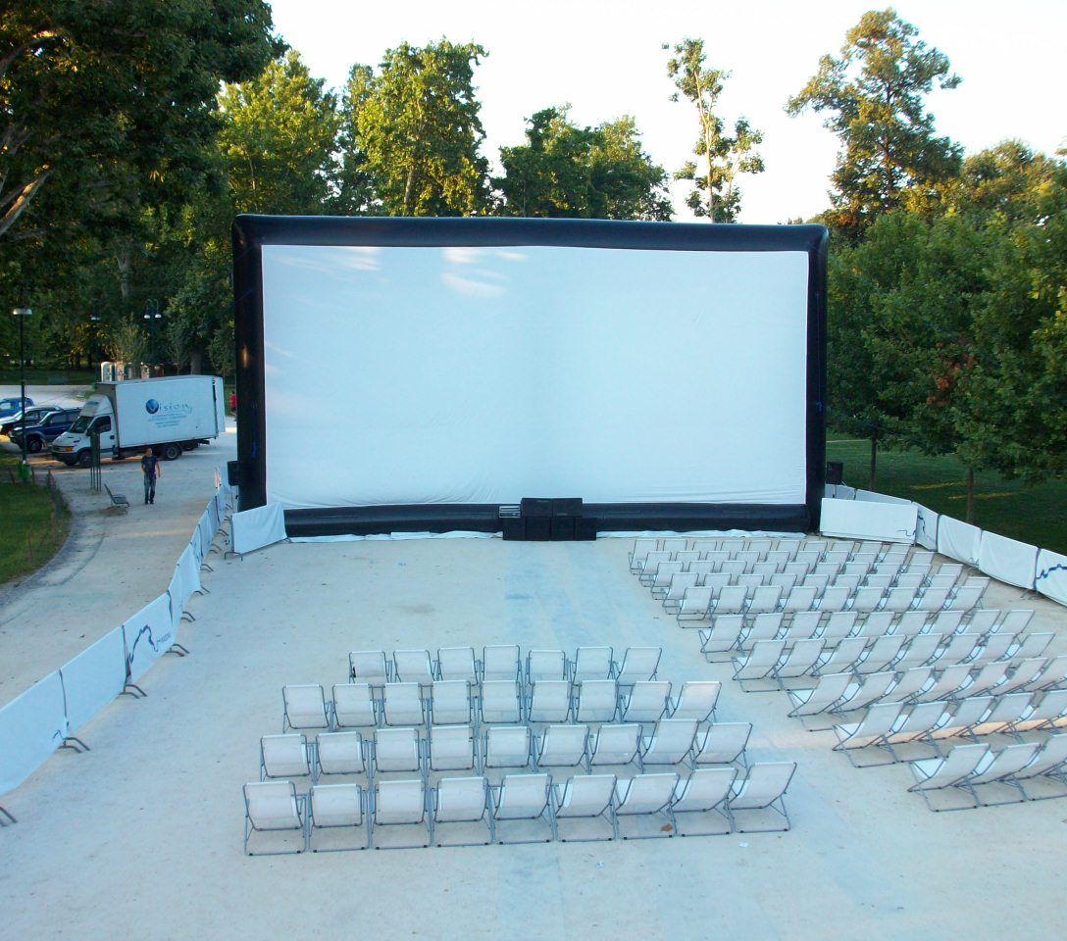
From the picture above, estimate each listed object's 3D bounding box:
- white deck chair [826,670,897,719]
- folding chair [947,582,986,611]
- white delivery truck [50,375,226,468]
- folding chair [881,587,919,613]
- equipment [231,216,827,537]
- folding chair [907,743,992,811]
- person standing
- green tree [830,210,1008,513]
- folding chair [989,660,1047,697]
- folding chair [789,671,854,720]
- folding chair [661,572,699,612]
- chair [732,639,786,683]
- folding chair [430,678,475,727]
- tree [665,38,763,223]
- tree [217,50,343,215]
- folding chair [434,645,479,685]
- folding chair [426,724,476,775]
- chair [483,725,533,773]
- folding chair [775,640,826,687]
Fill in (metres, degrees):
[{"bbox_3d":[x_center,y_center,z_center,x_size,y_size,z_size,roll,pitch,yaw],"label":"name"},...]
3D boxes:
[{"bbox_3d":[4.701,3.177,17.632,0.632,0.821,0.954,-2,7,-19],"label":"white deck chair"},{"bbox_3d":[7.983,2.486,23.015,0.640,0.845,0.949,-1,7,-6],"label":"folding chair"},{"bbox_3d":[-16.040,-1.999,49.956,6.387,3.219,2.100,-9,11,-42],"label":"white delivery truck"},{"bbox_3d":[6.415,2.394,21.827,0.600,0.802,0.874,0,6,-4],"label":"folding chair"},{"bbox_3d":[0.061,-2.492,33.442,15.950,8.500,1.200,0,6,-3],"label":"equipment"},{"bbox_3d":[4.738,3.409,14.107,0.617,0.812,0.865,-1,7,-14],"label":"folding chair"},{"bbox_3d":[-12.310,0.180,39.474,0.520,1.760,0.340,-1,7,-11],"label":"person standing"},{"bbox_3d":[9.925,-2.280,31.448,4.500,8.379,4.500,0,7,0],"label":"green tree"},{"bbox_3d":[6.696,2.904,17.094,0.600,0.802,0.874,-2,7,-19],"label":"folding chair"},{"bbox_3d":[3.897,3.070,16.798,0.615,0.819,0.849,-2,6,-17],"label":"folding chair"},{"bbox_3d":[2.900,2.350,24.192,0.640,0.868,0.949,-1,7,-5],"label":"folding chair"},{"bbox_3d":[3.402,2.882,18.632,0.615,0.819,0.849,-1,6,-12],"label":"chair"},{"bbox_3d":[-1.125,3.185,16.896,0.640,0.893,0.944,0,7,-3],"label":"folding chair"},{"bbox_3d":[10.718,-14.198,73.853,6.300,22.720,6.300,1,7,0],"label":"tree"},{"bbox_3d":[-17.622,-16.685,86.712,10.500,24.840,10.500,-1,6,-11],"label":"tree"},{"bbox_3d":[-1.158,3.053,19.077,0.636,0.843,0.905,0,7,-1],"label":"folding chair"},{"bbox_3d":[-1.012,3.485,15.396,0.636,0.852,0.893,0,7,-4],"label":"folding chair"},{"bbox_3d":[-0.316,3.444,15.281,0.625,0.811,0.890,0,7,-3],"label":"chair"},{"bbox_3d":[4.216,3.013,19.602,0.636,0.845,0.903,-1,7,-10],"label":"folding chair"}]

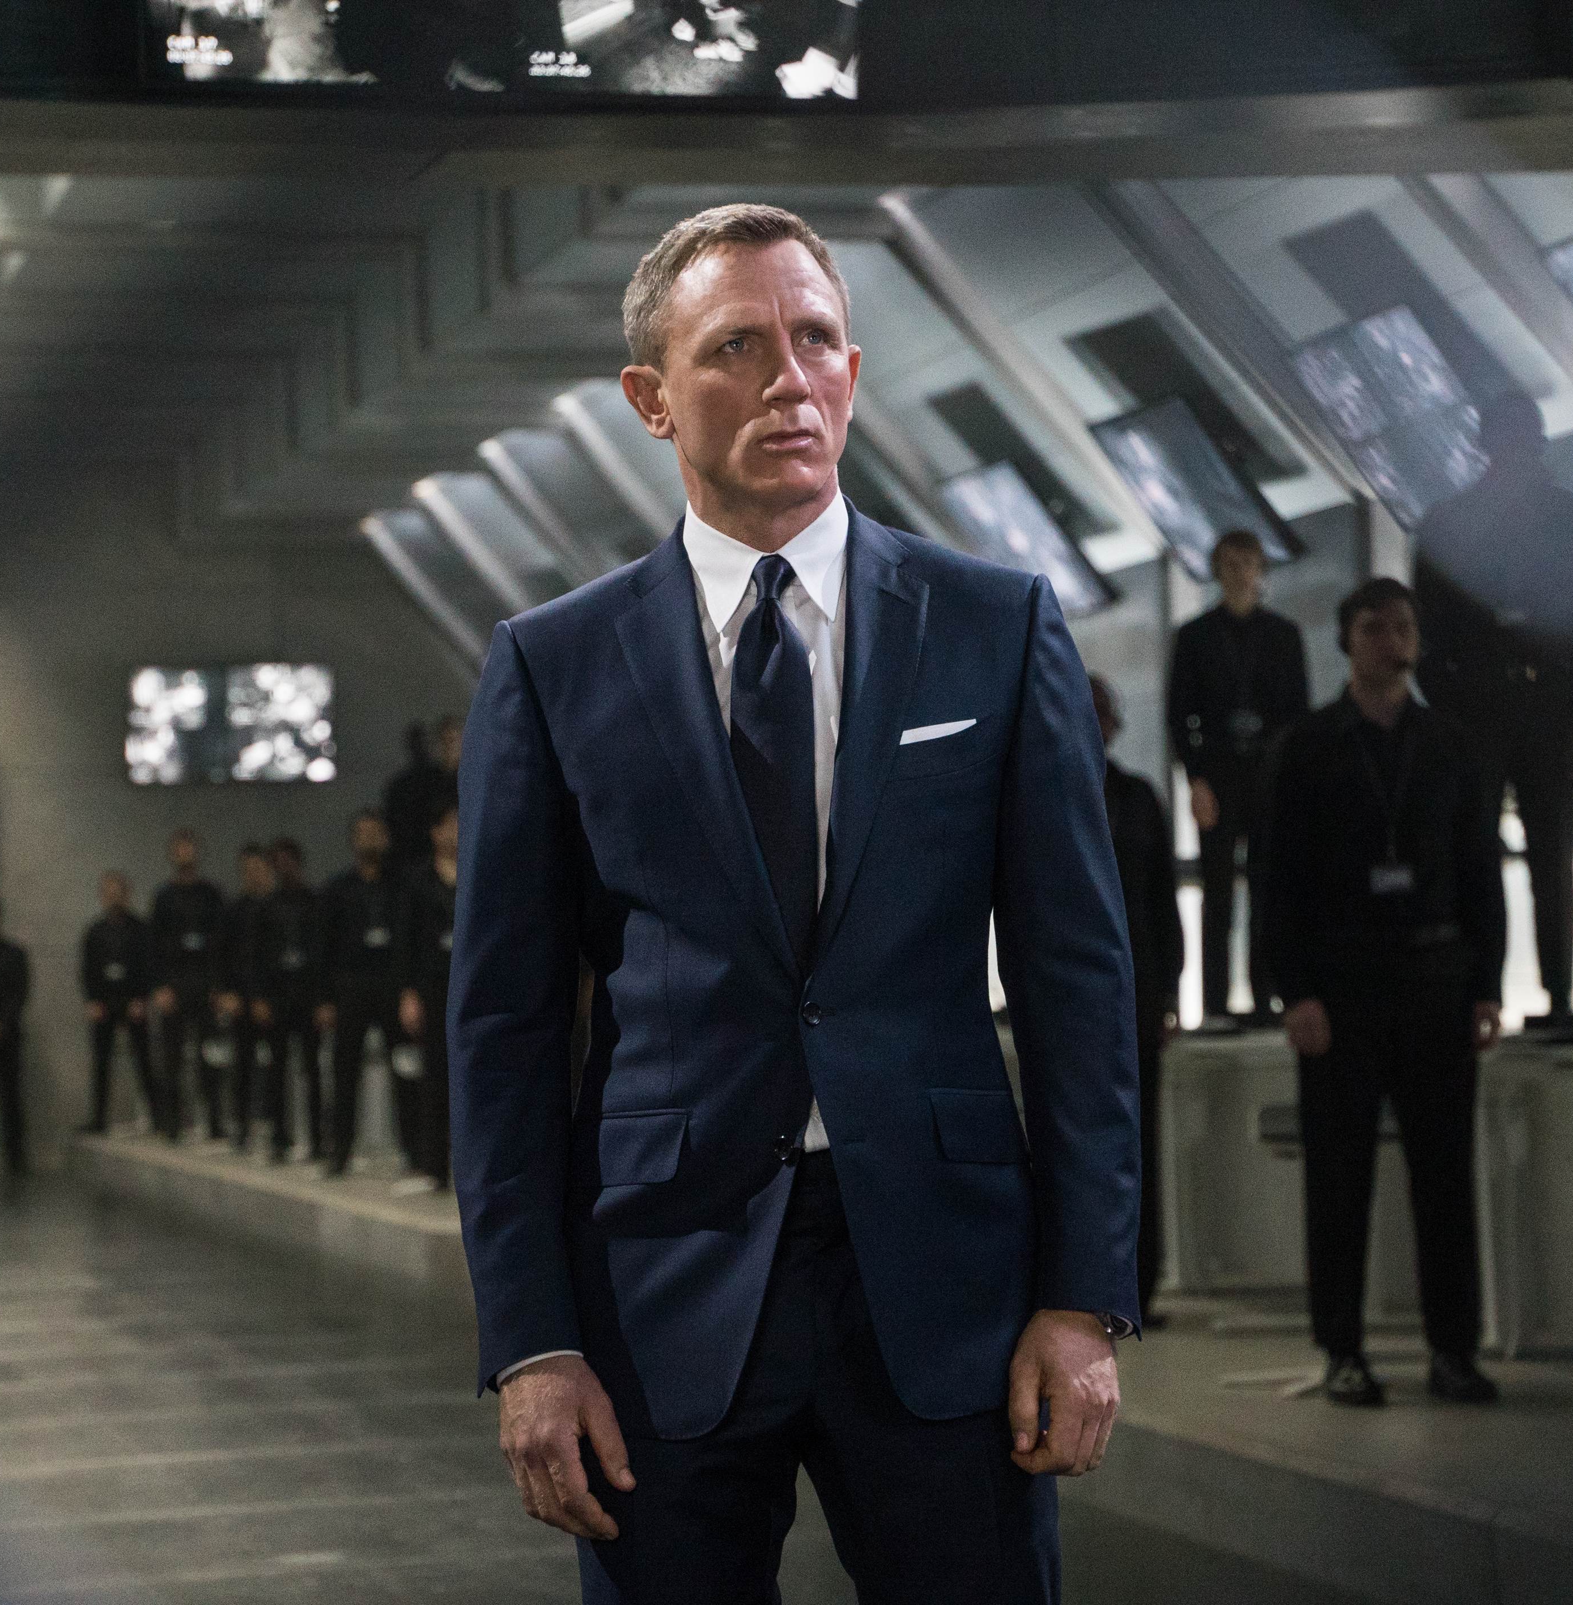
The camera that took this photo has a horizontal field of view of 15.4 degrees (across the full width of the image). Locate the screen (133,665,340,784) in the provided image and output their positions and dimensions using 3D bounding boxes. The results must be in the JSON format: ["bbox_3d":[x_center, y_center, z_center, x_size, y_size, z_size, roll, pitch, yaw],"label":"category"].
[{"bbox_3d":[-3.682,-0.519,38.700,1.360,0.770,0.080,0,-2,-8],"label":"screen"}]

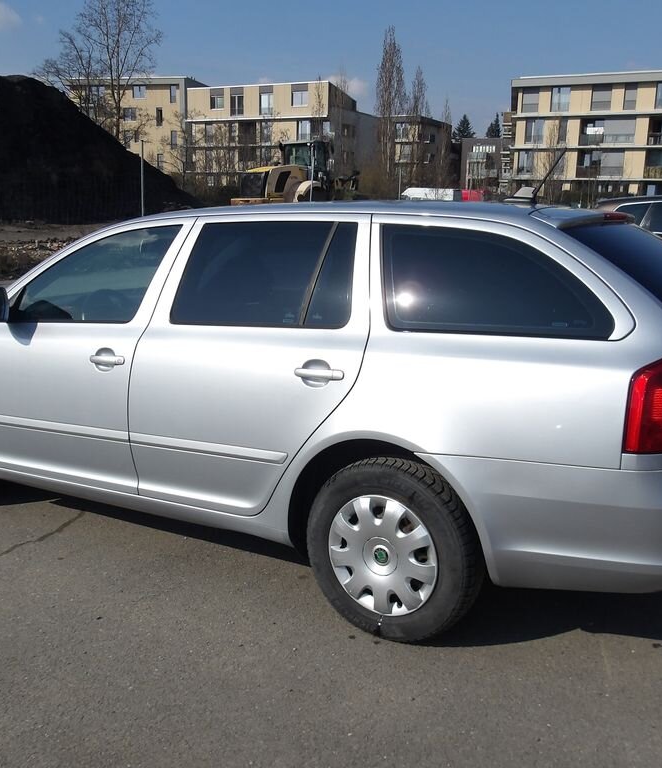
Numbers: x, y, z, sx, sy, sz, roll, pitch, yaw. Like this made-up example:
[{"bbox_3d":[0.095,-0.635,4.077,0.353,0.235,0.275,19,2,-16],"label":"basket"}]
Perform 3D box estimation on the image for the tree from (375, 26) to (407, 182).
[{"bbox_3d":[6.571,-29.339,90.797,3.800,21.060,3.800,0,12,0],"label":"tree"}]

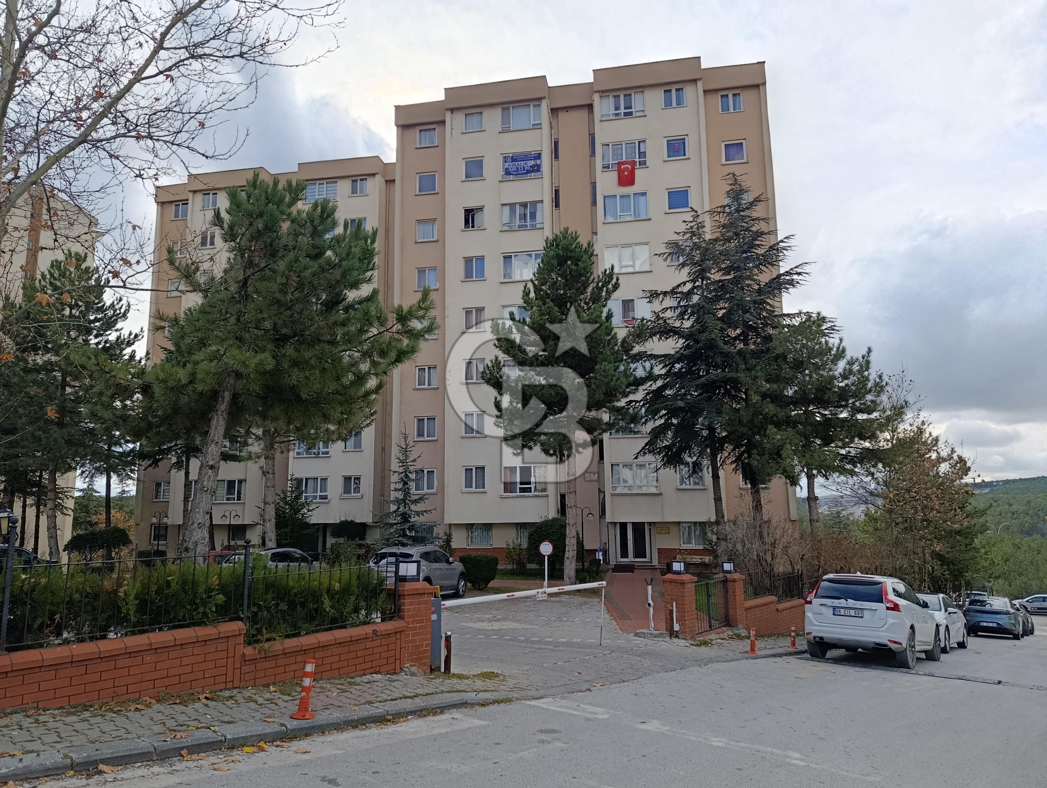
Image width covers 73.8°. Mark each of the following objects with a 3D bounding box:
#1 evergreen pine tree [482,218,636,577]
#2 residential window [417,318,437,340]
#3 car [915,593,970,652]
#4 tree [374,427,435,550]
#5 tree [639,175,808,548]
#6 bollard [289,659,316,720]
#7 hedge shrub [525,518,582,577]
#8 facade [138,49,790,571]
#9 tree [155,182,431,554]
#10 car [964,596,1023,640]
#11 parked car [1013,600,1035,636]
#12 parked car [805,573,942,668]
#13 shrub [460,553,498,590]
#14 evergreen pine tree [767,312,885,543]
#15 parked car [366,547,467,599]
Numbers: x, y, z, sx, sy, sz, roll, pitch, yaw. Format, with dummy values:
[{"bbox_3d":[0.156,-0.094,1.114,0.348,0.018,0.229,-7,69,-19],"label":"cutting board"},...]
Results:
[{"bbox_3d":[1.328,0.225,25.798,5.700,13.300,5.500,-2,-9,10],"label":"evergreen pine tree"},{"bbox_3d":[-5.452,-3.651,39.351,1.196,1.257,0.150,-2,-9,10],"label":"residential window"},{"bbox_3d":[10.951,6.243,19.320,1.800,1.460,4.550,-8,-18,39],"label":"car"},{"bbox_3d":[-5.009,4.627,29.809,2.700,6.350,2.700,-1,-9,0],"label":"tree"},{"bbox_3d":[8.182,-1.000,28.496,6.956,16.935,6.200,-1,-9,0],"label":"tree"},{"bbox_3d":[-1.689,2.285,5.433,0.200,0.450,0.200,4,-14,0],"label":"bollard"},{"bbox_3d":[1.287,6.534,29.639,2.470,2.485,2.400,-1,-9,0],"label":"hedge shrub"},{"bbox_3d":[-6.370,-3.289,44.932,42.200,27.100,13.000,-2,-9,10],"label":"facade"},{"bbox_3d":[-4.984,-0.423,14.861,6.141,9.130,5.600,-1,-9,0],"label":"tree"},{"bbox_3d":[19.506,9.264,28.845,1.860,1.540,4.700,-8,-18,37],"label":"car"},{"bbox_3d":[23.012,10.619,33.200,1.810,1.530,4.400,-8,-19,38],"label":"parked car"},{"bbox_3d":[7.438,4.702,14.722,1.900,1.710,4.640,-6,-17,37],"label":"parked car"},{"bbox_3d":[-1.627,6.599,25.900,1.420,1.360,1.420,1,-9,-10],"label":"shrub"},{"bbox_3d":[10.791,2.020,24.769,4.370,10.134,4.600,-1,-9,0],"label":"evergreen pine tree"},{"bbox_3d":[-3.330,5.840,22.750,1.810,1.600,4.380,-3,-13,19],"label":"parked car"}]

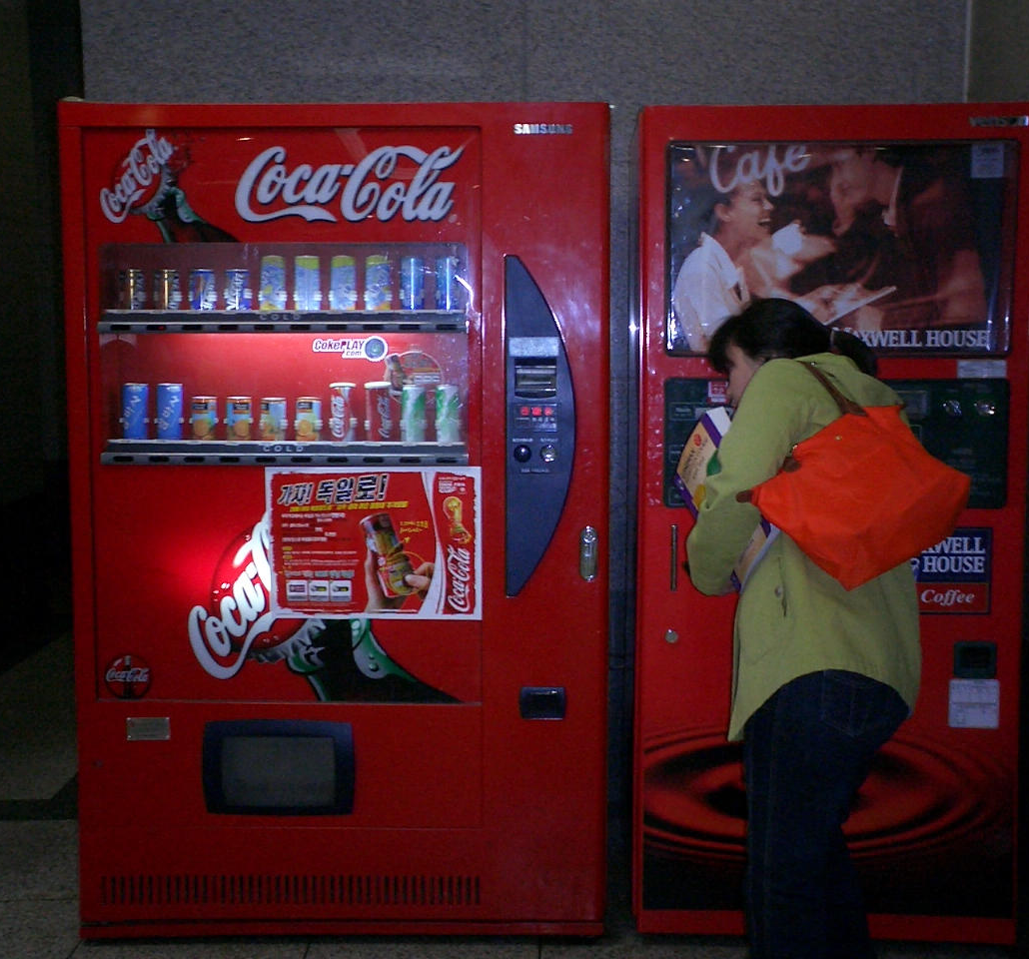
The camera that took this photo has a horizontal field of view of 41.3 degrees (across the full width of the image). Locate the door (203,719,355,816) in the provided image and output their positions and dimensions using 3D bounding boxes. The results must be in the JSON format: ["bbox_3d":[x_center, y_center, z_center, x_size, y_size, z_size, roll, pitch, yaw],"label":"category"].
[{"bbox_3d":[-0.518,0.635,3.012,0.335,0.217,0.050,0,5,0],"label":"door"}]

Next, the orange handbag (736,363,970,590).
[{"bbox_3d":[0.564,-0.020,2.350,0.370,0.370,0.170,-25,3,-3],"label":"orange handbag"}]

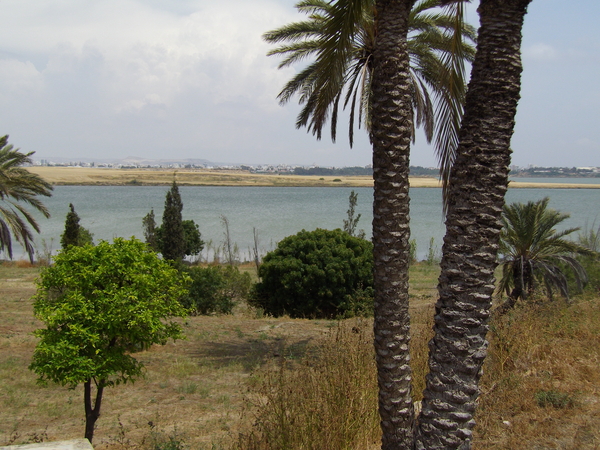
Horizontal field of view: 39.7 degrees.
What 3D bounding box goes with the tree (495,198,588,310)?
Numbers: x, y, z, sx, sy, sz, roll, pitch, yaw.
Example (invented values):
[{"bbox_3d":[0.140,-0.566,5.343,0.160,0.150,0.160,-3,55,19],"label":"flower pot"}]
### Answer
[{"bbox_3d":[6.300,0.780,22.000,2.900,3.000,2.800,0,4,0],"label":"tree"}]

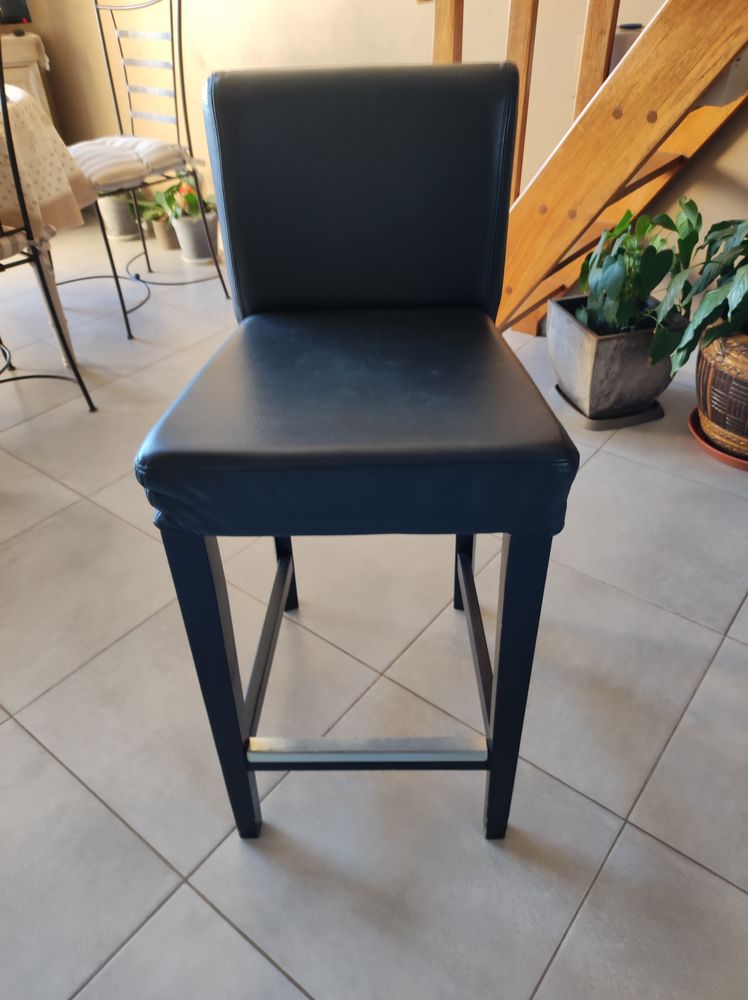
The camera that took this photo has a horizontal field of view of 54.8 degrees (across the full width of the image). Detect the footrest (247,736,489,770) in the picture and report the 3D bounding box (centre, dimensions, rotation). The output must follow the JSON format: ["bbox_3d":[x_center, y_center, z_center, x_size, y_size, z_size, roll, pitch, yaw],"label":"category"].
[{"bbox_3d":[-0.007,0.327,0.931,0.308,0.039,0.023,-1,37,2],"label":"footrest"}]

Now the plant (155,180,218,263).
[{"bbox_3d":[-0.780,-1.190,3.056,0.250,0.317,0.232,-10,37,-10],"label":"plant"}]

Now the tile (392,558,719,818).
[{"bbox_3d":[0.329,0.282,1.300,0.445,0.010,0.445,24,44,31],"label":"tile"}]

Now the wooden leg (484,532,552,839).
[{"bbox_3d":[0.159,0.241,0.876,0.041,0.572,0.043,-1,37,2],"label":"wooden leg"}]

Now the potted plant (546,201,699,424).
[{"bbox_3d":[0.644,-0.492,1.873,0.286,0.527,0.282,-11,38,-11],"label":"potted plant"}]

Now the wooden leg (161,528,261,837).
[{"bbox_3d":[-0.178,0.246,0.886,0.041,0.572,0.043,-1,37,2],"label":"wooden leg"}]

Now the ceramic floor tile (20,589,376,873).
[{"bbox_3d":[-0.298,0.342,1.251,0.445,0.010,0.445,24,44,31],"label":"ceramic floor tile"}]

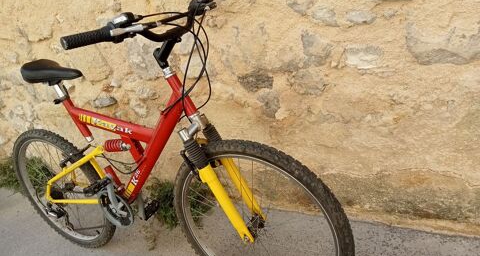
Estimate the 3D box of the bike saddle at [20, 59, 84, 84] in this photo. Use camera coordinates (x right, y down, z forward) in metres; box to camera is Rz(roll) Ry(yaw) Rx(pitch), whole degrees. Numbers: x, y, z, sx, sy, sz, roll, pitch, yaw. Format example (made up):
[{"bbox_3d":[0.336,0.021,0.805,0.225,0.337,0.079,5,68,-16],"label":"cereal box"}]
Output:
[{"bbox_3d":[-0.709,-0.219,1.483,0.280,0.080,0.150,7,30,30],"label":"bike saddle"}]

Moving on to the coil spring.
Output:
[{"bbox_3d":[-0.484,0.069,1.505,0.105,0.052,0.052,0,26,33],"label":"coil spring"}]

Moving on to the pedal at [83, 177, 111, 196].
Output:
[{"bbox_3d":[-0.540,0.220,1.468,0.076,0.027,0.084,-21,13,39],"label":"pedal"}]

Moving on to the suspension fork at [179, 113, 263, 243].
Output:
[{"bbox_3d":[-0.042,0.166,1.277,0.080,0.440,0.165,-20,14,39],"label":"suspension fork"}]

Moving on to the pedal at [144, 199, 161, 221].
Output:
[{"bbox_3d":[-0.424,0.383,1.849,0.027,0.077,0.083,29,38,16],"label":"pedal"}]

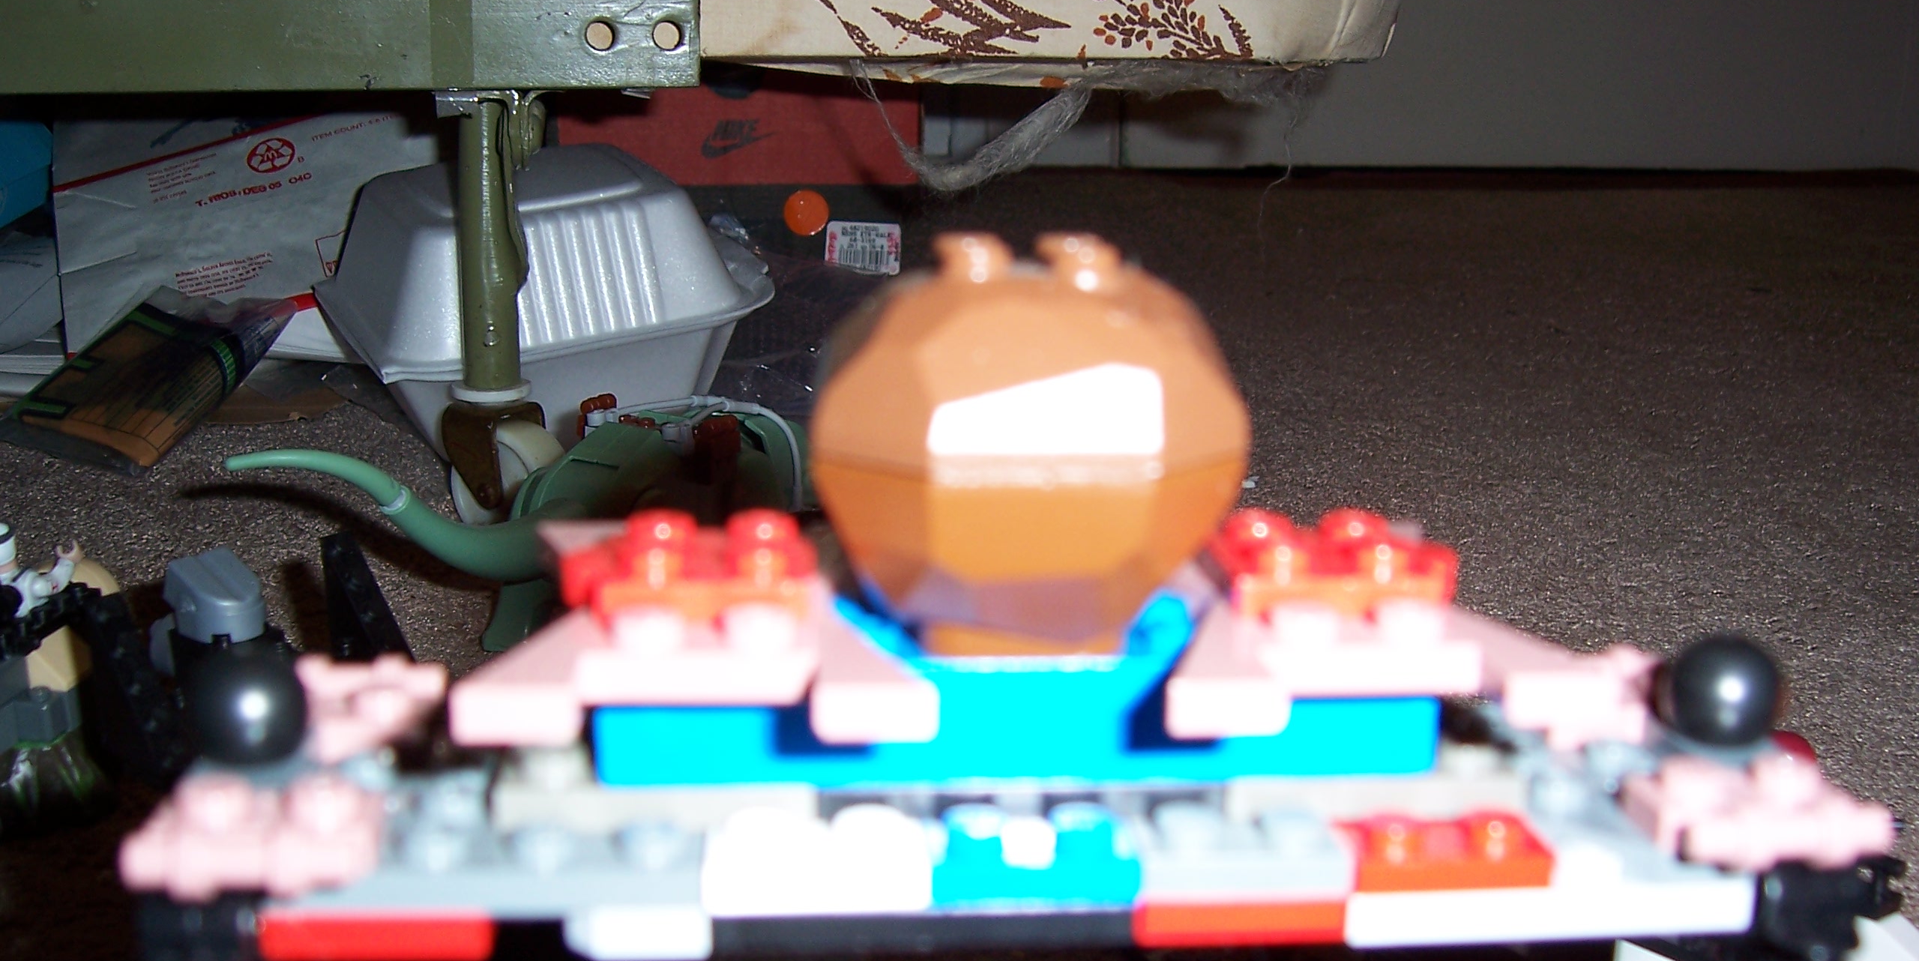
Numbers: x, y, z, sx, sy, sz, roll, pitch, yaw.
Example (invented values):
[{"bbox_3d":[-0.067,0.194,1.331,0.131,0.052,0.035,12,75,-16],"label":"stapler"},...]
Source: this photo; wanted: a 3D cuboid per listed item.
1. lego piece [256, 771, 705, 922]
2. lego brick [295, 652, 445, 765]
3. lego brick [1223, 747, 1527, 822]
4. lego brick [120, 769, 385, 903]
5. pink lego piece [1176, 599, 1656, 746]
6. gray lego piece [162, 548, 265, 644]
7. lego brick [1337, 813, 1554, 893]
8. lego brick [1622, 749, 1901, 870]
[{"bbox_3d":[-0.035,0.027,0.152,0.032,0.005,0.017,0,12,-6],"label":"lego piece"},{"bbox_3d":[-0.050,0.019,0.171,0.012,0.005,0.012,0,12,-6],"label":"lego brick"},{"bbox_3d":[0.033,0.024,0.162,0.024,0.005,0.009,0,12,-6],"label":"lego brick"},{"bbox_3d":[-0.051,0.026,0.144,0.017,0.005,0.011,0,12,-6],"label":"lego brick"},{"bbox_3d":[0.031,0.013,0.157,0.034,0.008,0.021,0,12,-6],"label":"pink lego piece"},{"bbox_3d":[-0.135,0.021,0.362,0.016,0.009,0.022,-7,15,-34],"label":"gray lego piece"},{"bbox_3d":[0.037,0.028,0.154,0.016,0.005,0.008,0,15,-6],"label":"lego brick"},{"bbox_3d":[0.062,0.026,0.156,0.016,0.005,0.012,-1,12,-12],"label":"lego brick"}]

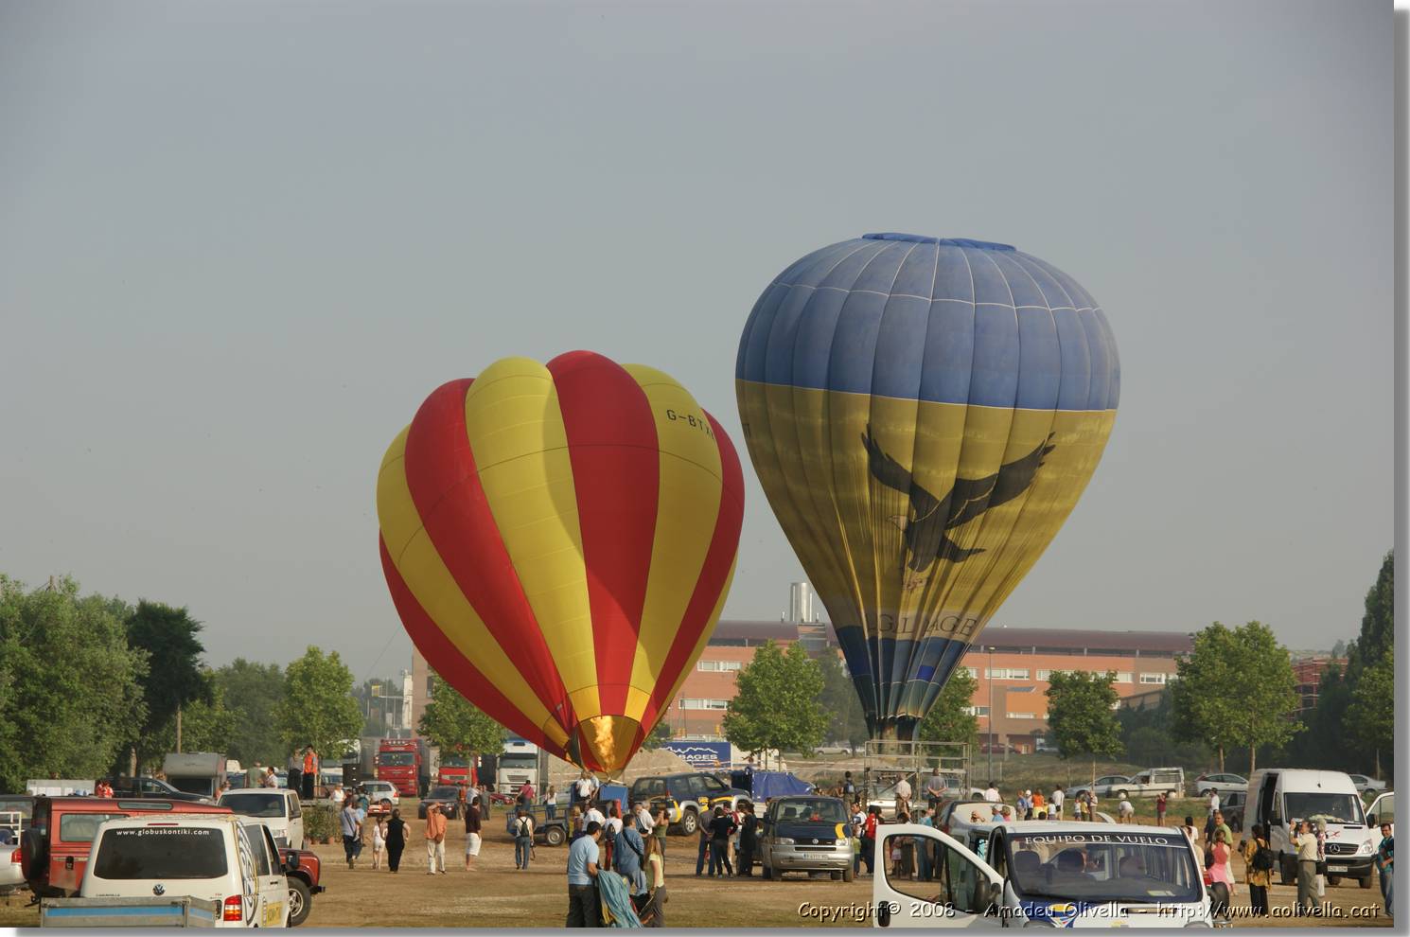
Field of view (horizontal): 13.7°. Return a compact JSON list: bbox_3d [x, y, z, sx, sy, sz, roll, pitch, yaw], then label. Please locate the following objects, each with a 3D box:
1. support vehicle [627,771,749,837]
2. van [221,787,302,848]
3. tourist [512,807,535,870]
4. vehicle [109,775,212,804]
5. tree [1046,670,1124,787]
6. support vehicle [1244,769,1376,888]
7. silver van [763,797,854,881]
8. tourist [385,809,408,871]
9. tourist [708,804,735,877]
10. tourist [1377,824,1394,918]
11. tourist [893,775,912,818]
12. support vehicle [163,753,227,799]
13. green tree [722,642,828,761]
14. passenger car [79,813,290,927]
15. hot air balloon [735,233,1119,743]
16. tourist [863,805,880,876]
[{"bbox_3d":[-0.456,10.070,176.500,1.820,1.860,4.650,-1,0,34],"label":"support vehicle"},{"bbox_3d":[-10.340,8.360,135.800,1.850,1.940,4.720,0,-3,0],"label":"van"},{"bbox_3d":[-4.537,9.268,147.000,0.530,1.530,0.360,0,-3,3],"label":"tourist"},{"bbox_3d":[-19.162,11.328,200.000,4.700,1.600,1.870,0,-3,20],"label":"vehicle"},{"bbox_3d":[20.135,13.876,312.000,4.200,6.400,4.200,0,-3,0],"label":"tree"},{"bbox_3d":[13.828,8.270,135.000,2.020,2.680,5.700,1,-3,-4],"label":"support vehicle"},{"bbox_3d":[2.310,8.280,132.400,1.860,1.940,4.790,0,-3,-3],"label":"silver van"},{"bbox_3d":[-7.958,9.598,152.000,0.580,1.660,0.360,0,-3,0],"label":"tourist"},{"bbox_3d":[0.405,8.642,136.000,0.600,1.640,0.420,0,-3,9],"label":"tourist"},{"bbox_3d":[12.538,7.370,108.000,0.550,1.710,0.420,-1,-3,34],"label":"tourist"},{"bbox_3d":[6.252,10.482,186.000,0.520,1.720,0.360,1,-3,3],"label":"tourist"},{"bbox_3d":[-21.436,13.376,246.000,2.250,3.000,5.900,0,-3,-2],"label":"support vehicle"},{"bbox_3d":[3.723,12.963,312.000,5.500,7.500,5.500,0,-3,0],"label":"green tree"},{"bbox_3d":[-6.080,5.109,69.840,1.900,1.970,4.890,1,-3,4],"label":"passenger car"},{"bbox_3d":[9.370,2.325,250.000,16.400,24.400,16.400,1,-3,-6],"label":"hot air balloon"},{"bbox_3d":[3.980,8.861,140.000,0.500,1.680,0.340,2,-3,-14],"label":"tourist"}]

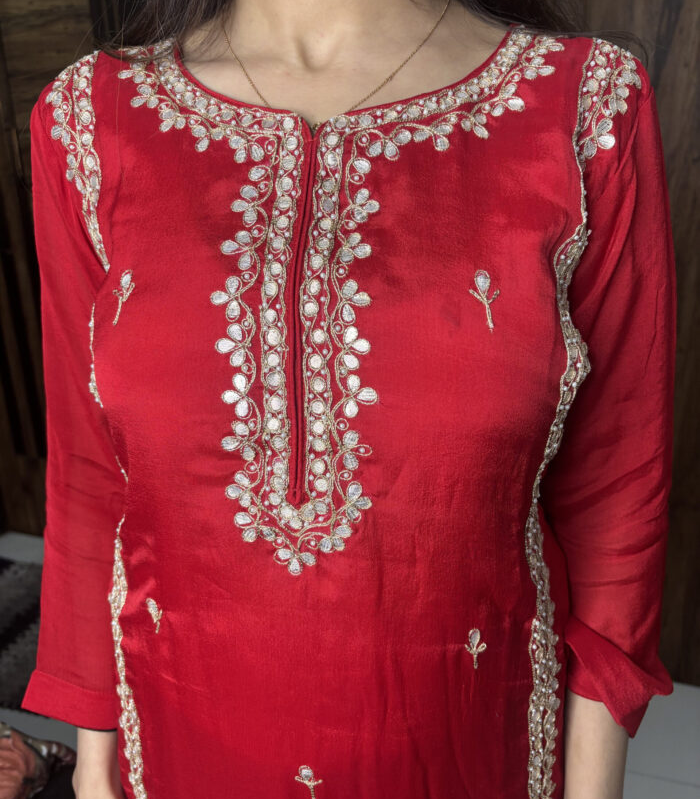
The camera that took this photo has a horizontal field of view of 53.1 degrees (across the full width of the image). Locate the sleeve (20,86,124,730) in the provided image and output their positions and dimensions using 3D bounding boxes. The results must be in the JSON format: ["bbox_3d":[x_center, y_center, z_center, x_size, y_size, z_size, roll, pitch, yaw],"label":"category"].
[{"bbox_3d":[-0.193,0.018,0.505,0.092,0.435,0.125,3,8,8],"label":"sleeve"}]

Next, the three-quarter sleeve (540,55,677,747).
[{"bbox_3d":[0.180,0.018,0.485,0.100,0.435,0.125,-1,8,8],"label":"three-quarter sleeve"}]

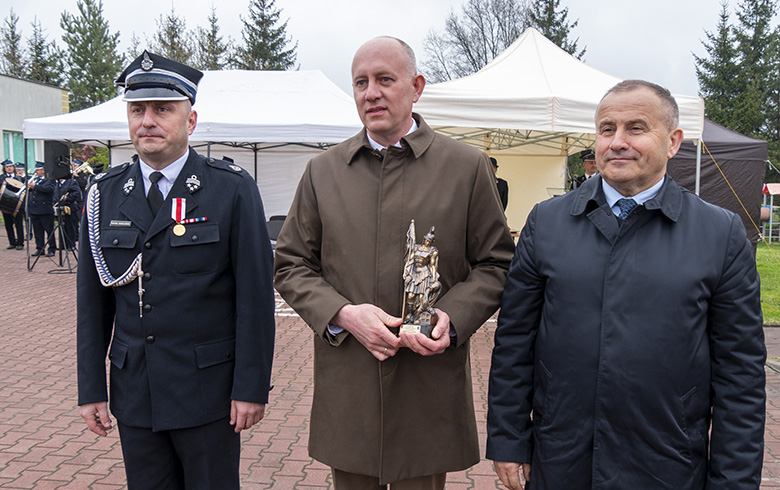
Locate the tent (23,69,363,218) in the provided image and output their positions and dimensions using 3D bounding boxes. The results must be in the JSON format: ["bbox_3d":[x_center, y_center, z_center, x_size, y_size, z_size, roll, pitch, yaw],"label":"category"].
[{"bbox_3d":[-2.756,-1.386,12.064,6.000,3.380,3.020,1,6,3],"label":"tent"}]

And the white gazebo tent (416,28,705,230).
[{"bbox_3d":[1.742,-1.086,9.813,3.020,3.360,5.900,1,6,2],"label":"white gazebo tent"}]

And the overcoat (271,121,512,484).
[{"bbox_3d":[0.012,0.148,1.760,0.610,0.985,0.400,1,6,7],"label":"overcoat"}]

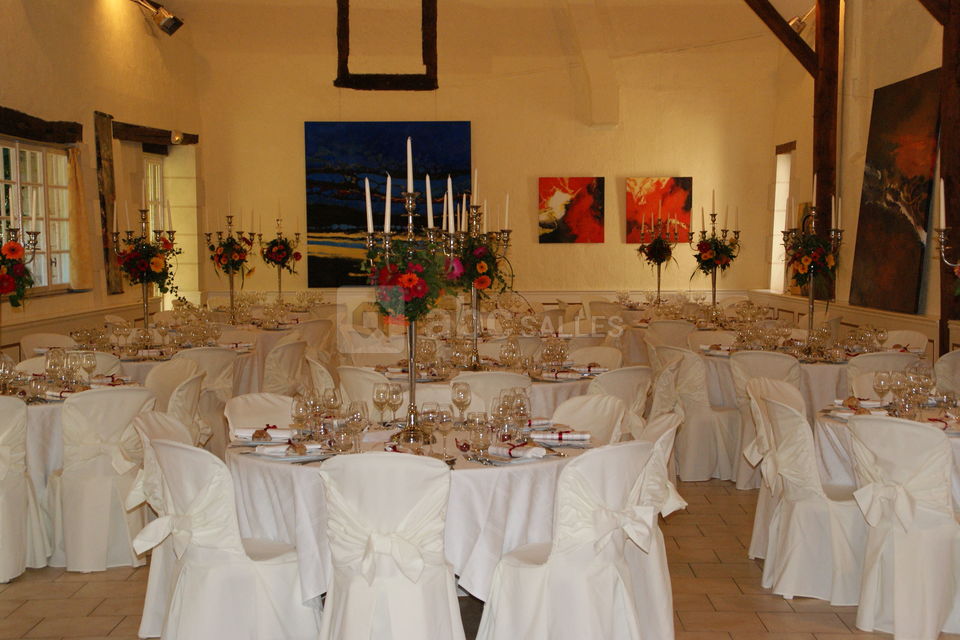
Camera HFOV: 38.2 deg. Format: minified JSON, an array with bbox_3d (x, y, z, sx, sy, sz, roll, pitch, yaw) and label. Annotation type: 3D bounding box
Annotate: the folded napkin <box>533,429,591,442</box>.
[{"bbox_3d":[0.345,0.497,5.876,0.245,0.050,0.055,1,4,12],"label":"folded napkin"}]

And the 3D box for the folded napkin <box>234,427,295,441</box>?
[{"bbox_3d":[-0.844,0.454,5.458,0.245,0.050,0.055,0,4,-3],"label":"folded napkin"}]

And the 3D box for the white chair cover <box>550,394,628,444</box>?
[{"bbox_3d":[0.364,0.786,6.273,0.540,0.880,0.480,-3,5,-42],"label":"white chair cover"}]

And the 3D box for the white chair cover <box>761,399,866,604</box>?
[{"bbox_3d":[1.572,0.776,6.202,0.550,0.860,0.460,-1,4,-8],"label":"white chair cover"}]

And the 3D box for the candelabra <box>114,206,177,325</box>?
[{"bbox_3d":[-2.526,-0.288,10.452,0.480,1.070,0.480,0,4,0],"label":"candelabra"}]

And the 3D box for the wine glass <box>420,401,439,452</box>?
[{"bbox_3d":[-0.195,0.412,5.381,0.075,0.190,0.075,0,4,0],"label":"wine glass"}]

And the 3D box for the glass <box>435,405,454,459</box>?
[{"bbox_3d":[-0.133,0.420,5.265,0.073,0.195,0.073,0,4,0],"label":"glass"}]

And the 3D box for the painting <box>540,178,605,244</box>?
[{"bbox_3d":[1.127,-1.340,16.970,0.800,0.805,0.035,0,3,0],"label":"painting"}]

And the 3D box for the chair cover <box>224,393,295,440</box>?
[{"bbox_3d":[-0.865,0.785,6.302,0.480,0.880,0.540,-4,5,-44],"label":"chair cover"}]

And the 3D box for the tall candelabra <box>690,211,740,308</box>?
[{"bbox_3d":[2.141,-0.465,12.653,0.450,1.030,0.450,0,4,0],"label":"tall candelabra"}]

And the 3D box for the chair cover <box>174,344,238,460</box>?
[{"bbox_3d":[-1.899,0.602,9.193,0.480,0.880,0.540,-2,4,-33],"label":"chair cover"}]

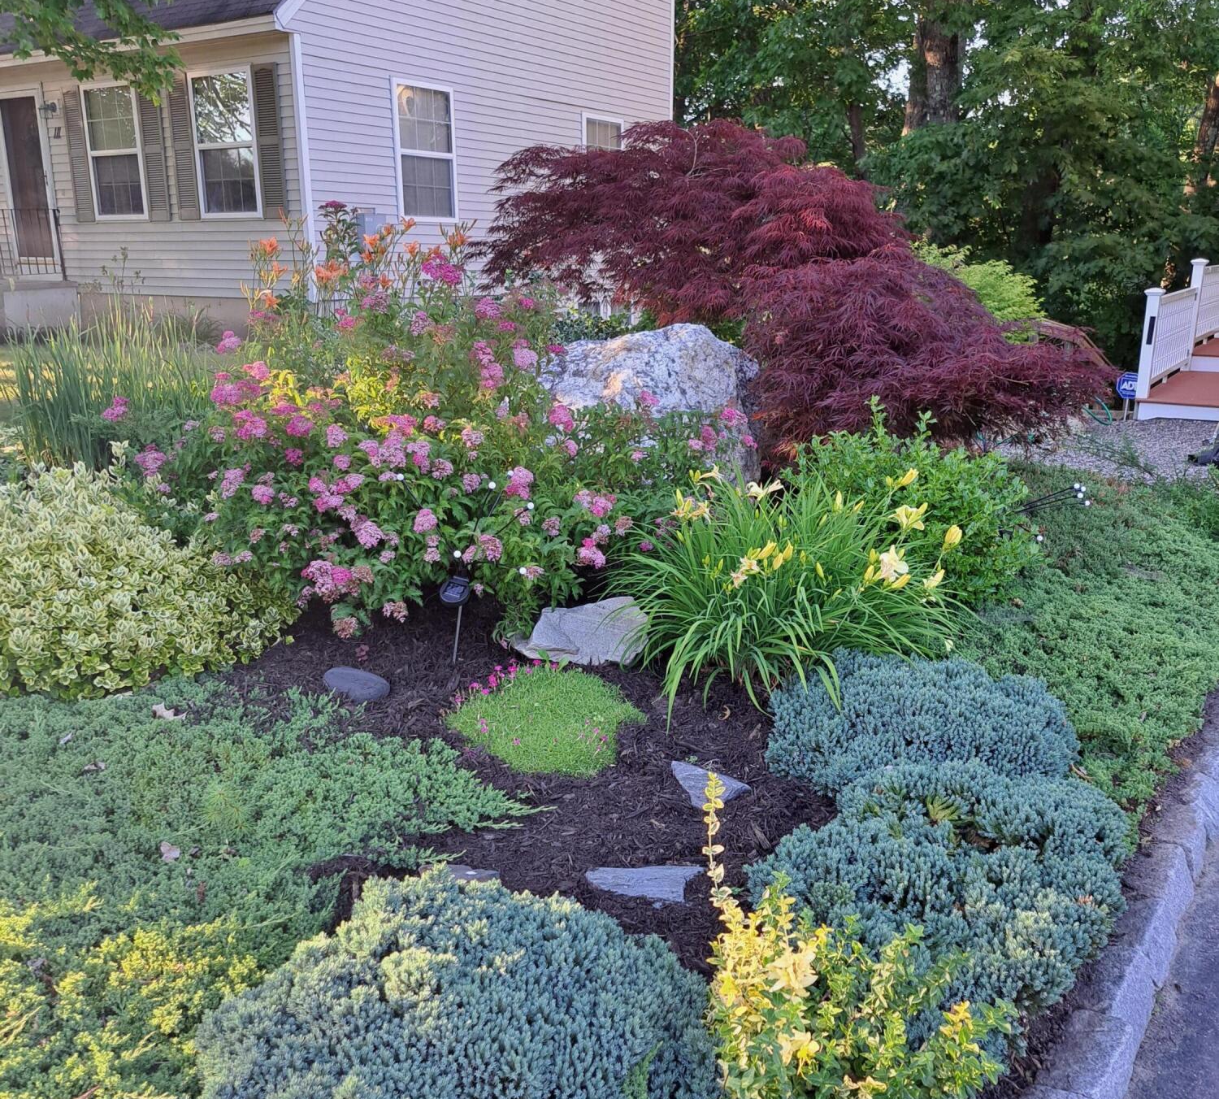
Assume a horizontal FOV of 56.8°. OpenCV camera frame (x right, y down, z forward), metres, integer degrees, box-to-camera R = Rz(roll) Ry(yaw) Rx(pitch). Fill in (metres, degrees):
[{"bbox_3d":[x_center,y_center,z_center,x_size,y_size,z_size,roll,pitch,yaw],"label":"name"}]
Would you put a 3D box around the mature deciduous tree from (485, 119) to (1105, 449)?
[{"bbox_3d":[1.108,-1.550,7.000,3.500,2.100,2.800,0,14,0],"label":"mature deciduous tree"}]

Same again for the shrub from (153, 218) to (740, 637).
[{"bbox_3d":[-0.645,-0.613,4.600,2.200,1.330,1.650,0,14,0],"label":"shrub"}]

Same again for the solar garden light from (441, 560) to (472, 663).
[{"bbox_3d":[-0.498,0.195,3.650,0.100,0.360,0.100,1,14,5],"label":"solar garden light"}]

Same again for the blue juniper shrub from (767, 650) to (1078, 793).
[{"bbox_3d":[0.875,0.455,3.150,0.860,0.300,0.720,0,15,0],"label":"blue juniper shrub"}]

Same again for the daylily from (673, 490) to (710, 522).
[{"bbox_3d":[0.280,-0.150,3.850,0.125,0.105,0.100,3,15,10],"label":"daylily"}]

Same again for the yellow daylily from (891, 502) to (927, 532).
[{"bbox_3d":[1.014,-0.110,3.820,0.125,0.100,0.100,0,14,0],"label":"yellow daylily"}]

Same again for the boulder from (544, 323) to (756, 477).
[{"bbox_3d":[0.209,-0.658,5.700,1.100,0.920,0.850,0,14,0],"label":"boulder"}]

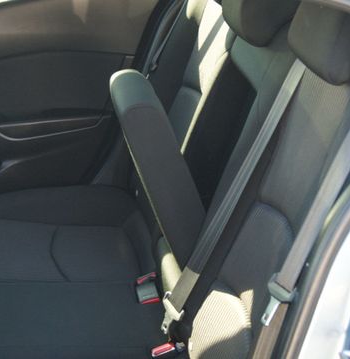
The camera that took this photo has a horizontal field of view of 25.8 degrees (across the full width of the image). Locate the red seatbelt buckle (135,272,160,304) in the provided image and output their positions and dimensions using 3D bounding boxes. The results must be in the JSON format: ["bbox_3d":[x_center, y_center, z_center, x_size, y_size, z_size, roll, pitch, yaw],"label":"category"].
[{"bbox_3d":[-0.067,0.269,1.880,0.051,0.046,0.078,-3,23,-7],"label":"red seatbelt buckle"}]

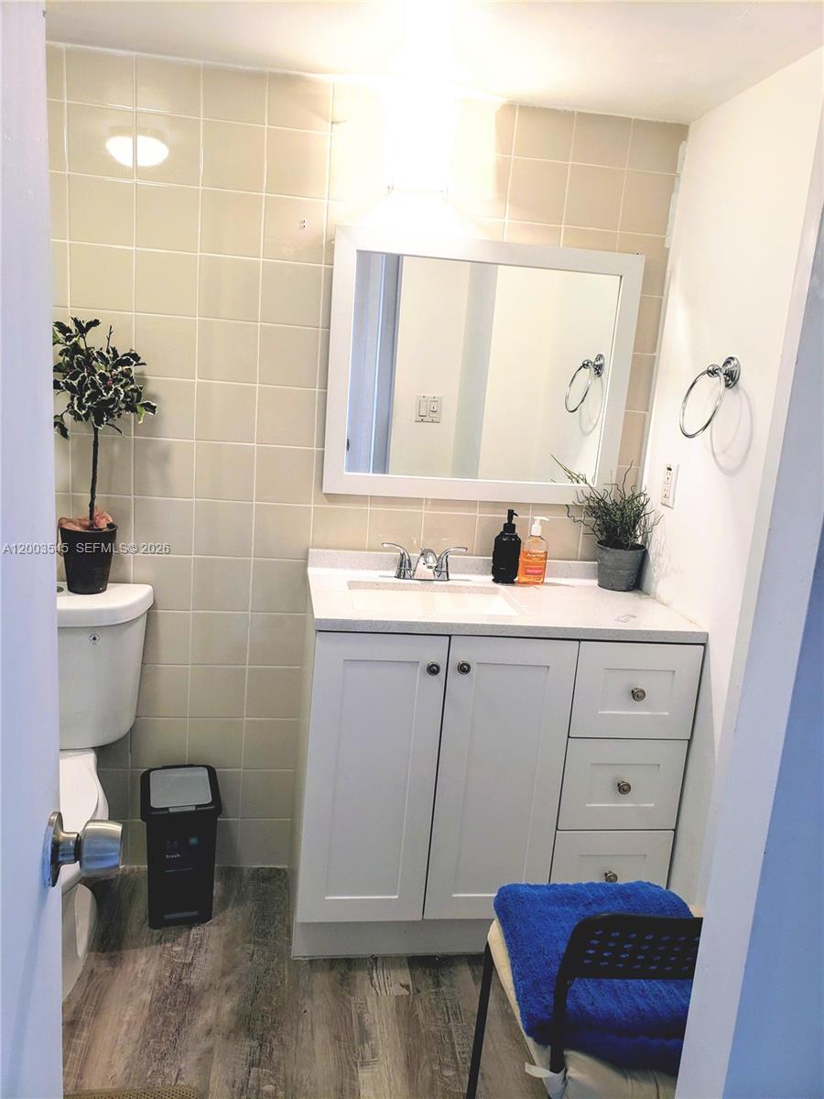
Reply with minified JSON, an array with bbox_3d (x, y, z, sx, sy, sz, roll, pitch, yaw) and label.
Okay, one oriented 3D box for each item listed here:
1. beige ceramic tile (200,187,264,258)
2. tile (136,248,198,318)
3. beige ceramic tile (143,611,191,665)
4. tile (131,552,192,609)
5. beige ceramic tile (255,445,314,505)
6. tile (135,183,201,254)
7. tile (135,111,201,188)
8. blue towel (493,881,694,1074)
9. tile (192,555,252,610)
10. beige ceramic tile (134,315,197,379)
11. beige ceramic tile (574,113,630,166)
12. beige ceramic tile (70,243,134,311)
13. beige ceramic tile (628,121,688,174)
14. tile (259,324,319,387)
[{"bbox_3d":[-0.444,-0.801,2.036,0.151,0.151,0.010,3,12,-9],"label":"beige ceramic tile"},{"bbox_3d":[-0.607,-0.658,2.045,0.152,0.152,0.010,2,12,-9],"label":"tile"},{"bbox_3d":[-0.678,0.241,2.243,0.148,0.148,0.010,2,12,-9],"label":"beige ceramic tile"},{"bbox_3d":[-0.667,0.091,2.212,0.152,0.152,0.010,3,12,-9],"label":"tile"},{"bbox_3d":[-0.339,-0.195,2.187,0.151,0.151,0.010,3,12,-9],"label":"beige ceramic tile"},{"bbox_3d":[-0.598,-0.810,2.020,0.152,0.152,0.010,3,12,-9],"label":"tile"},{"bbox_3d":[-0.586,-0.962,1.989,0.151,0.152,0.010,2,12,-9],"label":"tile"},{"bbox_3d":[0.337,0.688,1.367,0.350,0.075,0.335,3,12,-5],"label":"blue towel"},{"bbox_3d":[-0.513,0.097,2.227,0.152,0.152,0.010,2,12,-9],"label":"tile"},{"bbox_3d":[-0.619,-0.508,2.076,0.151,0.151,0.010,3,12,-9],"label":"beige ceramic tile"},{"bbox_3d":[0.488,-1.051,2.129,0.151,0.121,0.010,2,12,-9],"label":"beige ceramic tile"},{"bbox_3d":[-0.761,-0.667,2.027,0.152,0.152,0.010,3,12,-9],"label":"beige ceramic tile"},{"bbox_3d":[0.636,-1.042,2.146,0.149,0.123,0.010,2,12,-9],"label":"beige ceramic tile"},{"bbox_3d":[-0.317,-0.497,2.132,0.152,0.152,0.010,3,12,-9],"label":"tile"}]

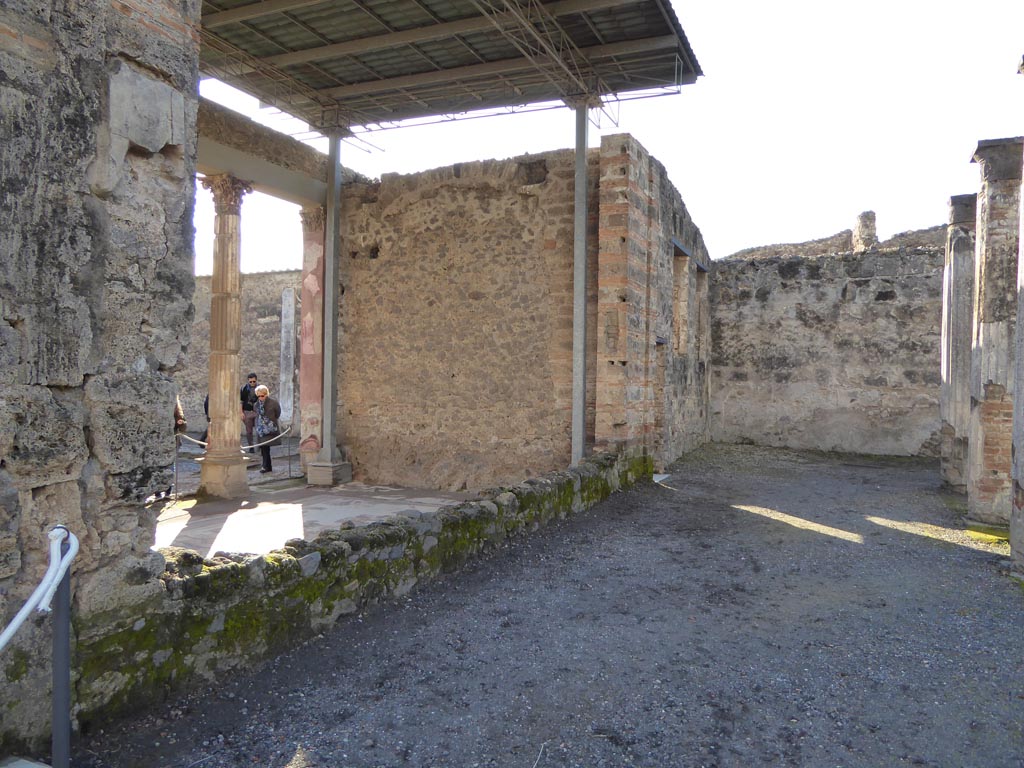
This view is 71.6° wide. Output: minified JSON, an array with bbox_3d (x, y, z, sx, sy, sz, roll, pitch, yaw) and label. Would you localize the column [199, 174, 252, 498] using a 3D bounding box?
[{"bbox_3d":[-4.116,-0.708,10.200,0.520,4.590,0.520,1,0,25],"label":"column"}]

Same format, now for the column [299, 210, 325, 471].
[{"bbox_3d":[-3.293,-0.709,11.900,0.430,4.581,0.410,1,0,25],"label":"column"}]

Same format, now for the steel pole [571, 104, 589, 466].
[{"bbox_3d":[0.923,-1.223,9.750,0.160,5.217,0.160,1,0,25],"label":"steel pole"}]

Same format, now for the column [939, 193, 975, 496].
[{"bbox_3d":[6.711,-0.611,10.600,0.480,4.421,0.480,1,0,25],"label":"column"}]

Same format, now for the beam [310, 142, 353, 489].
[{"bbox_3d":[-2.940,-1.237,11.550,0.470,5.692,0.470,1,0,25],"label":"beam"}]

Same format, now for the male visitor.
[{"bbox_3d":[-5.635,0.630,15.300,0.500,1.735,0.320,1,0,-16],"label":"male visitor"}]

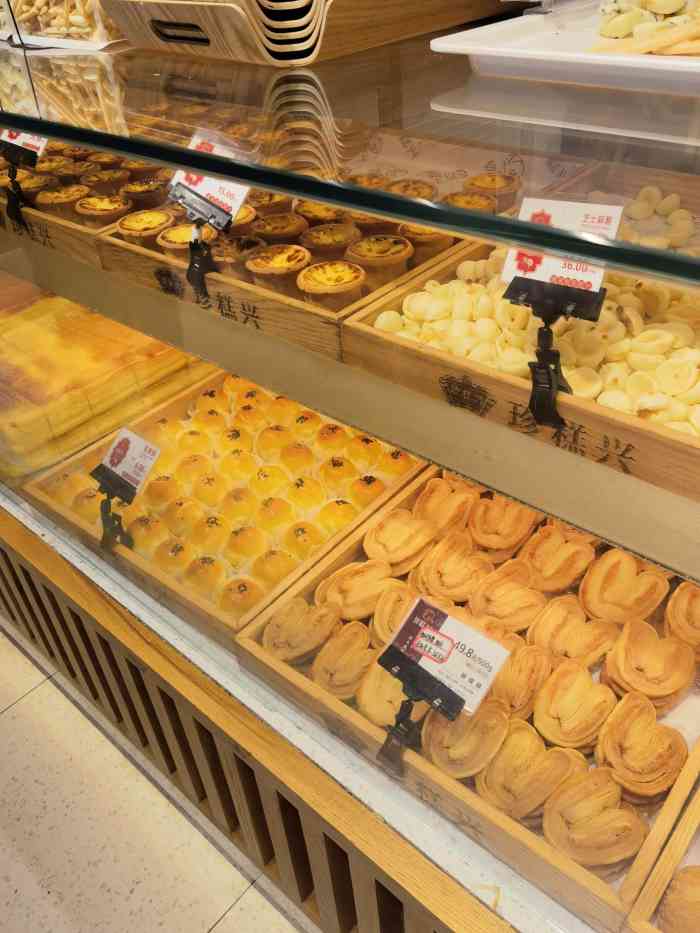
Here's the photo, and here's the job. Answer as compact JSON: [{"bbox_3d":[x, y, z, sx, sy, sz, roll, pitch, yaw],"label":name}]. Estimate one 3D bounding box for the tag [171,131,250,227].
[{"bbox_3d":[-0.143,-0.294,0.757,0.080,0.063,0.012,31,5,12],"label":"tag"}]

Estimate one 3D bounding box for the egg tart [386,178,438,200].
[{"bbox_3d":[0.080,-0.338,0.944,0.072,0.031,0.072,26,47,33],"label":"egg tart"}]

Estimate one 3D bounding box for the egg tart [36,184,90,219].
[{"bbox_3d":[-0.399,-0.367,1.029,0.072,0.038,0.072,26,47,33],"label":"egg tart"}]

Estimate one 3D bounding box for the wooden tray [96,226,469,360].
[{"bbox_3d":[0.027,-0.343,0.999,0.406,0.052,0.578,26,47,33],"label":"wooden tray"}]

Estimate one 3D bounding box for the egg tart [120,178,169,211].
[{"bbox_3d":[-0.288,-0.376,1.030,0.072,0.038,0.072,26,47,33],"label":"egg tart"}]

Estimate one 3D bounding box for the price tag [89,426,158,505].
[{"bbox_3d":[-0.244,-0.001,0.797,0.079,0.012,0.065,26,89,38],"label":"price tag"}]

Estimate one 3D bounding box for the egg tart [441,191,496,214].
[{"bbox_3d":[0.149,-0.314,0.912,0.072,0.038,0.072,26,47,33],"label":"egg tart"}]

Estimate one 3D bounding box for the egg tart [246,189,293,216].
[{"bbox_3d":[-0.112,-0.348,0.976,0.072,0.031,0.072,-3,38,2],"label":"egg tart"}]

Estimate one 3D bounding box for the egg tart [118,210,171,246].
[{"bbox_3d":[-0.257,-0.296,0.926,0.072,0.038,0.072,-3,38,2],"label":"egg tart"}]

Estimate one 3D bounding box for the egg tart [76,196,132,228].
[{"bbox_3d":[-0.330,-0.339,0.985,0.072,0.031,0.072,-3,38,2],"label":"egg tart"}]

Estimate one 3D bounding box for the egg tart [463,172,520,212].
[{"bbox_3d":[0.183,-0.346,0.944,0.072,0.031,0.072,-3,38,2],"label":"egg tart"}]

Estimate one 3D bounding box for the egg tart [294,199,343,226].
[{"bbox_3d":[-0.033,-0.309,0.922,0.072,0.038,0.072,-3,38,2],"label":"egg tart"}]

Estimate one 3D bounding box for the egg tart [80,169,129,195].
[{"bbox_3d":[-0.359,-0.411,1.081,0.072,0.038,0.072,26,47,33],"label":"egg tart"}]

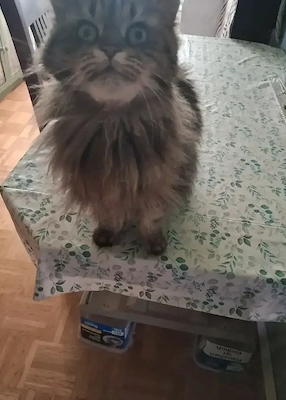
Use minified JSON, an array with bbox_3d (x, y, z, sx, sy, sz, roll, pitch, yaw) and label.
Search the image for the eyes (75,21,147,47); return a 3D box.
[{"bbox_3d":[-0.030,-0.160,0.300,0.067,0.022,0.020,2,25,-7],"label":"eyes"}]

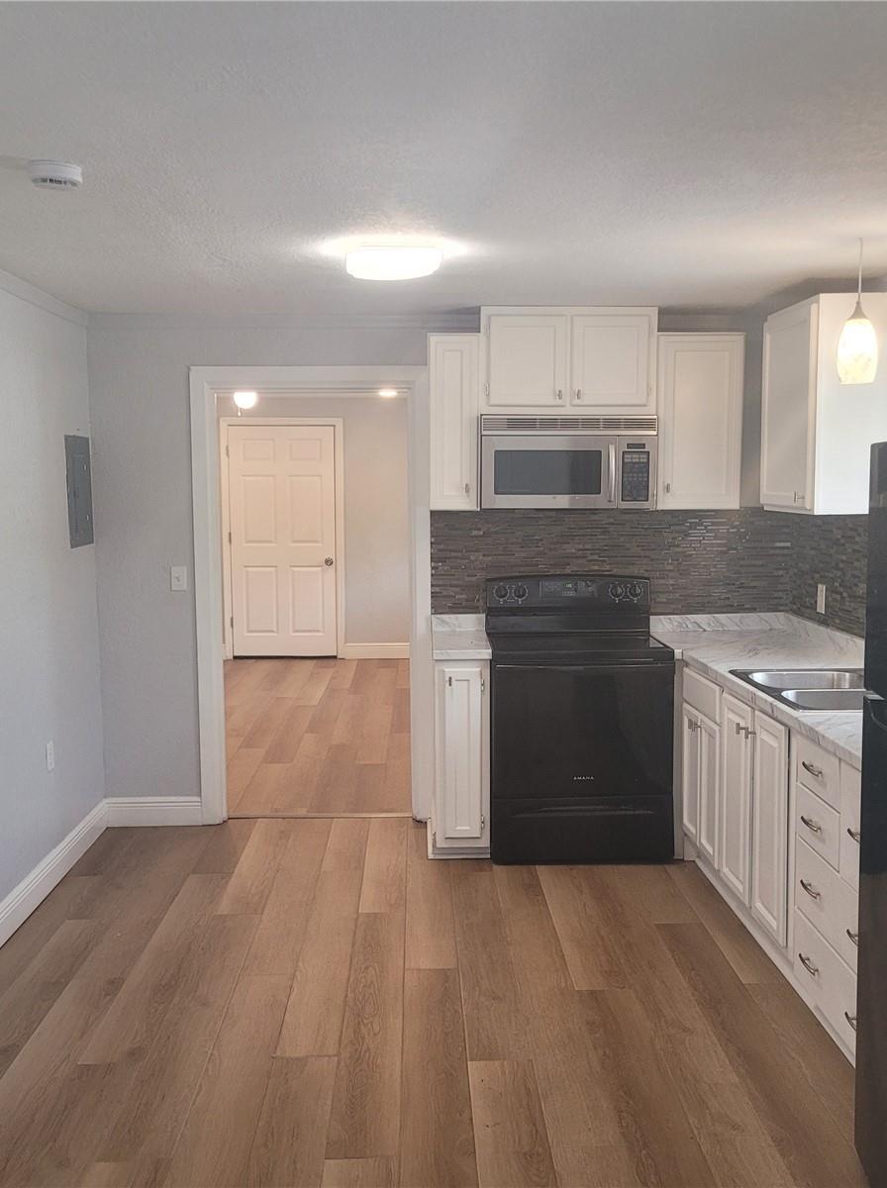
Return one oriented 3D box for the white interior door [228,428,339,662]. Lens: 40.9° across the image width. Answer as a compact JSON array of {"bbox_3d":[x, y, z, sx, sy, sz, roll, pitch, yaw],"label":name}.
[{"bbox_3d":[-1.421,-0.465,10.526,0.915,2.039,0.045,-1,5,-1],"label":"white interior door"}]

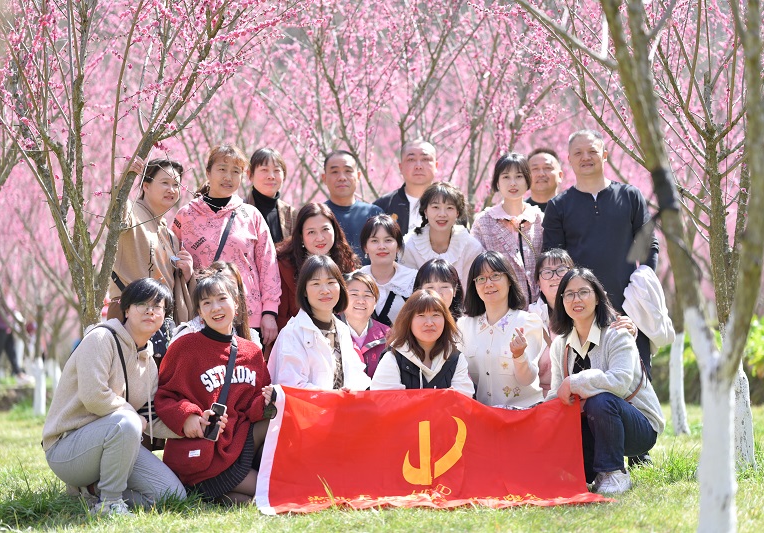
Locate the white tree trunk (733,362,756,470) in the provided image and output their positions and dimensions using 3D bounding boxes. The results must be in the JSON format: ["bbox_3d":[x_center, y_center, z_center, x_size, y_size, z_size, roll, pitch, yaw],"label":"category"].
[{"bbox_3d":[1.923,0.775,10.100,0.160,0.620,0.160,0,-1,0],"label":"white tree trunk"}]

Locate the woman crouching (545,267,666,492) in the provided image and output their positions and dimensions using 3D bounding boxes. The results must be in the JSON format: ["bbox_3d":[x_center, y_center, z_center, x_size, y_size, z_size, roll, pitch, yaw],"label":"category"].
[{"bbox_3d":[0.951,0.487,8.000,0.480,0.950,0.620,-2,-3,25],"label":"woman crouching"}]

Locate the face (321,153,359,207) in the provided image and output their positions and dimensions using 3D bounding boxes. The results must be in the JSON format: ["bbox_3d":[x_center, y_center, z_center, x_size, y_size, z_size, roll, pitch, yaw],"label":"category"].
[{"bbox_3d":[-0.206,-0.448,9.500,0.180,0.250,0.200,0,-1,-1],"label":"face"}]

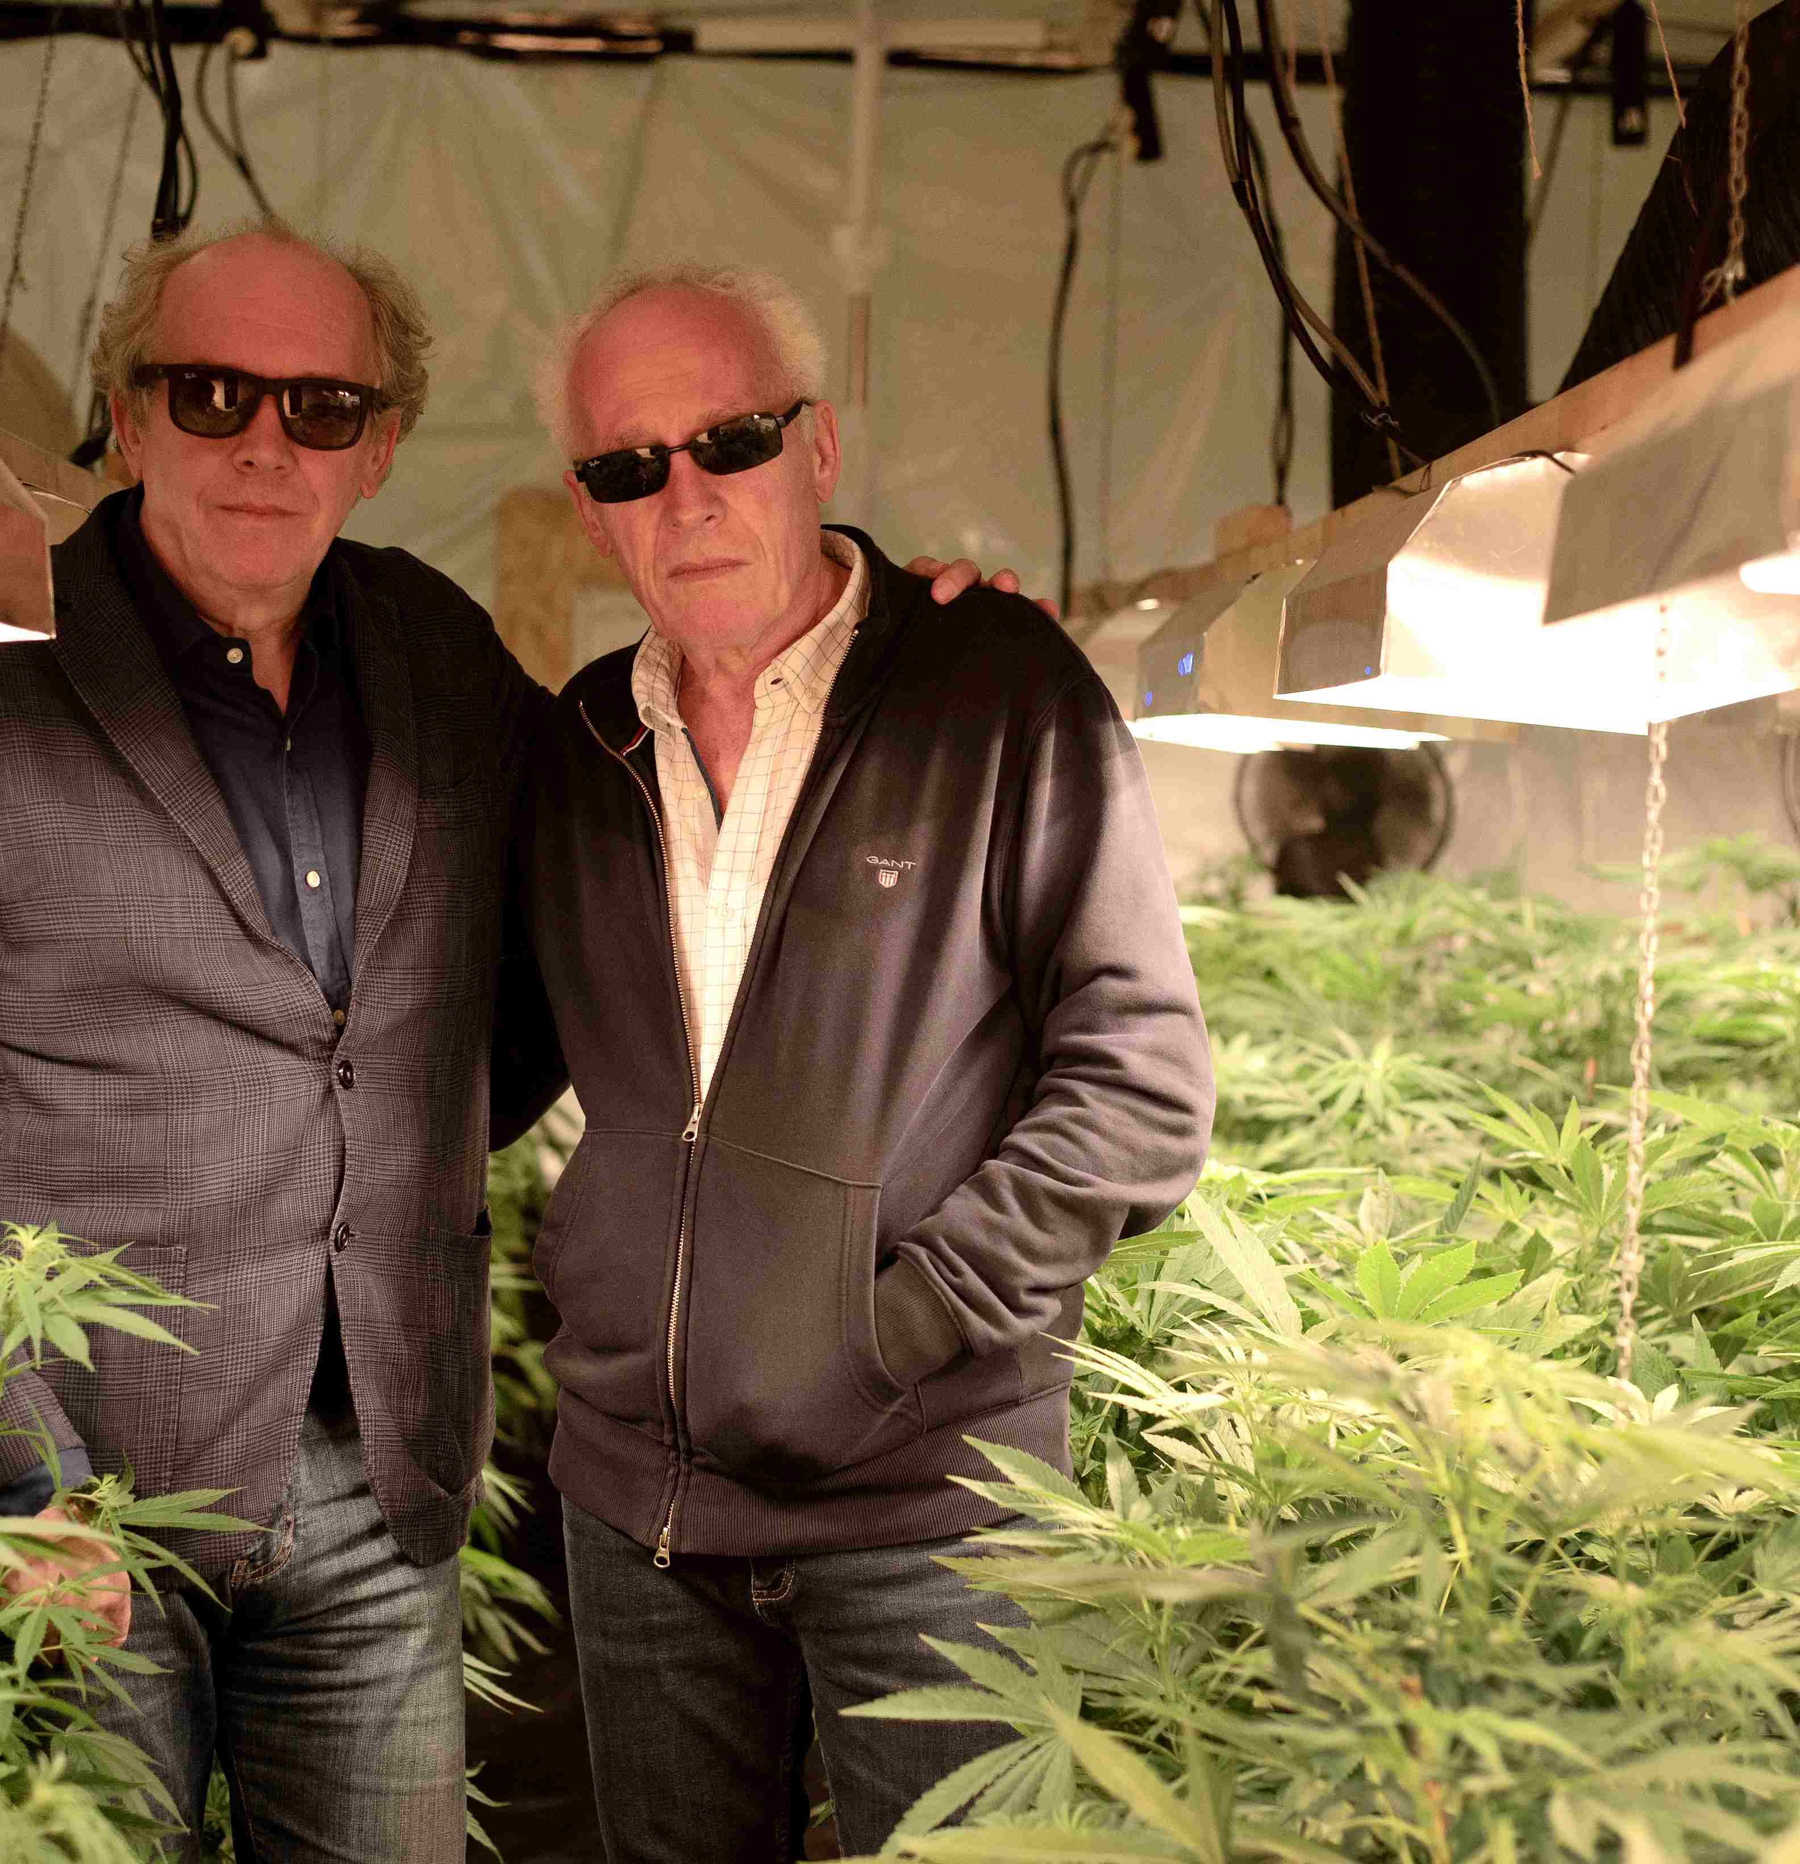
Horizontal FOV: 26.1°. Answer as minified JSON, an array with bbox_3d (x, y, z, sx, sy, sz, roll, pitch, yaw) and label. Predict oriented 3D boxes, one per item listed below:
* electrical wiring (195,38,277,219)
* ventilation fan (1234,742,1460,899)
[{"bbox_3d":[-1.018,-1.220,6.000,0.140,0.320,0.080,1,2,-2],"label":"electrical wiring"},{"bbox_3d":[0.722,-0.211,6.300,0.360,0.380,0.220,1,2,-2],"label":"ventilation fan"}]

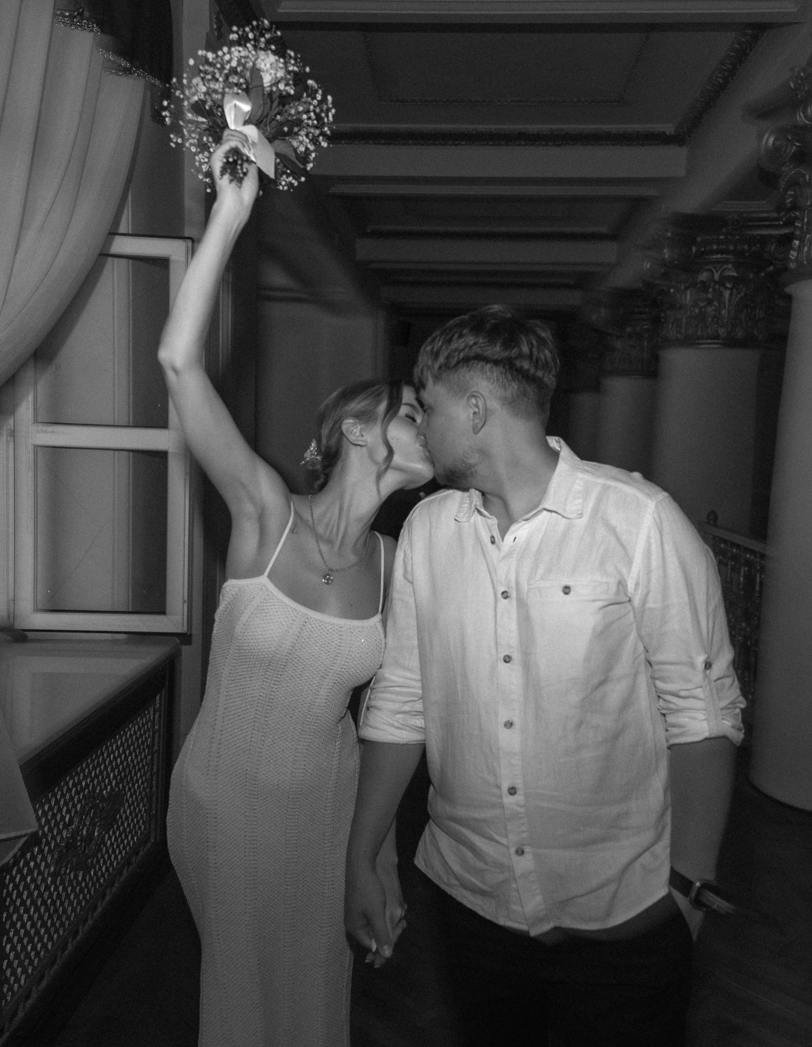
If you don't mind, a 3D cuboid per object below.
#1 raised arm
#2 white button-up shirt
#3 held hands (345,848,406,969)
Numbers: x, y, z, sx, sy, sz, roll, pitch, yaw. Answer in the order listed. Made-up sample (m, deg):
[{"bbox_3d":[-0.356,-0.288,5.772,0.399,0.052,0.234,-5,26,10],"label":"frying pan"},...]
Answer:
[{"bbox_3d":[-0.297,-0.298,1.550,0.220,0.690,0.170,1,5,-6],"label":"raised arm"},{"bbox_3d":[0.222,0.242,1.500,0.570,0.755,0.330,4,5,22],"label":"white button-up shirt"},{"bbox_3d":[-0.049,0.609,1.500,0.105,0.190,0.115,3,5,12],"label":"held hands"}]

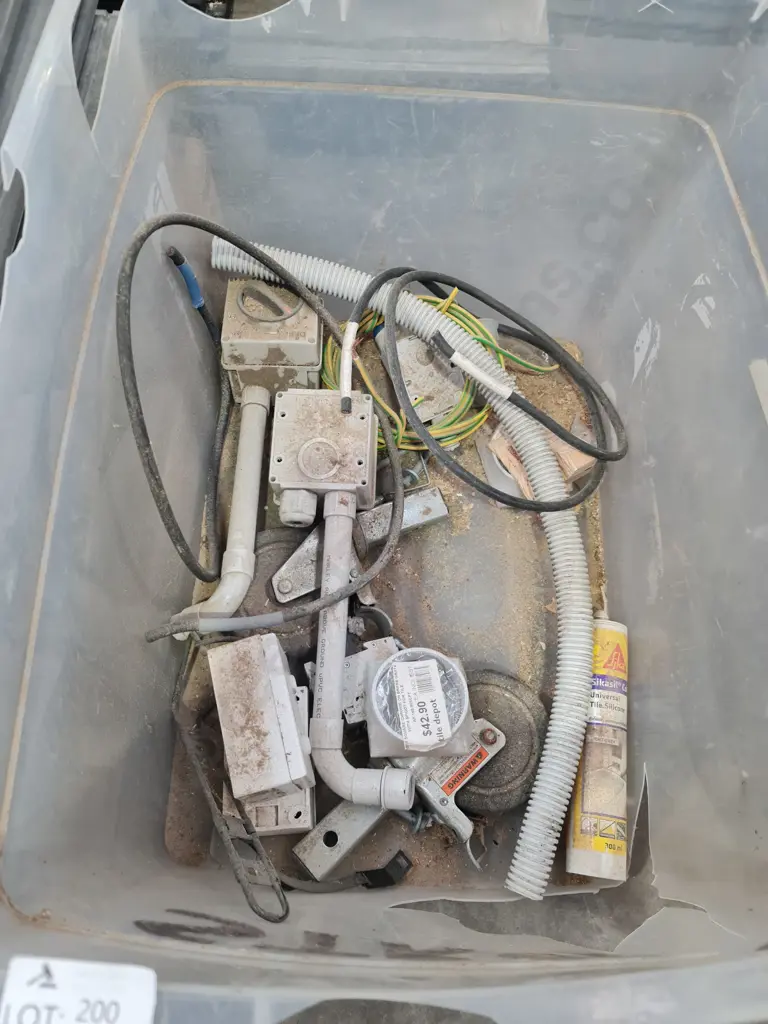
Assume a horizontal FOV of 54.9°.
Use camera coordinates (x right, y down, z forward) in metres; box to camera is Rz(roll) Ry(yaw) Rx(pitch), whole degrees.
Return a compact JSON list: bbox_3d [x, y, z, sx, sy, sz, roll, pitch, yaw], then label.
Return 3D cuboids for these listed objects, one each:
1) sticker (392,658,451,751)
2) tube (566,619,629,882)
[{"bbox_3d":[0.032,0.164,0.630,0.039,0.005,0.070,-8,70,-4],"label":"sticker"},{"bbox_3d":[0.197,0.211,0.678,0.050,0.050,0.224,15,67,-16],"label":"tube"}]

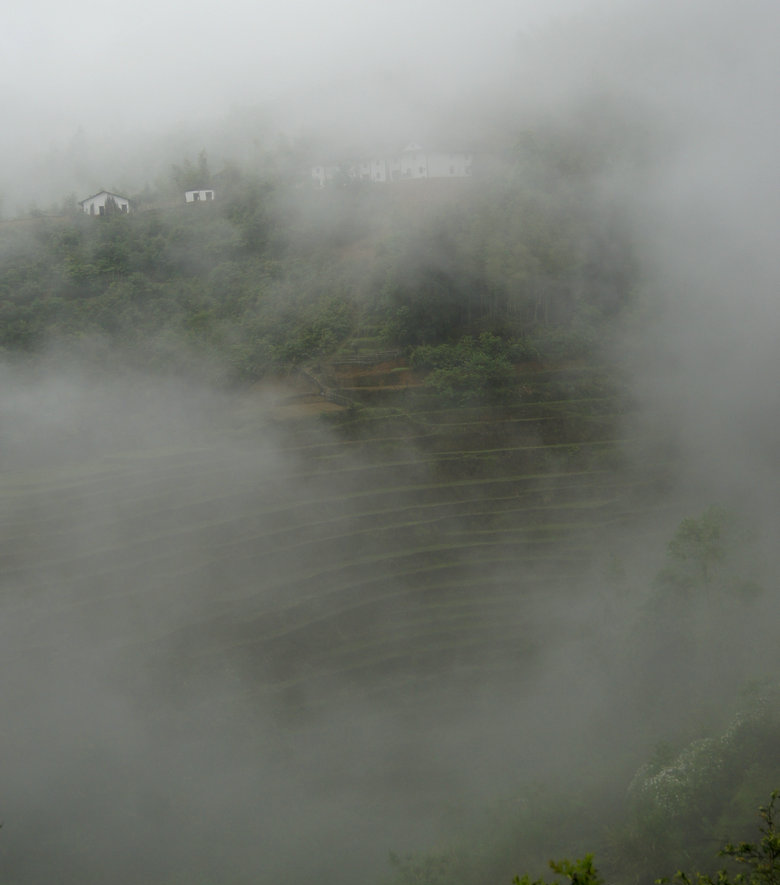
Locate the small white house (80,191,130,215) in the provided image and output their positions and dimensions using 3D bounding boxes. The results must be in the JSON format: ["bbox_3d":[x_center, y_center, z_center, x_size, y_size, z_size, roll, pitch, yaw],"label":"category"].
[{"bbox_3d":[-59.810,-50.390,308.000,10.000,5.000,8.500,-2,8,-7],"label":"small white house"}]

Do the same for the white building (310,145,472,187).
[{"bbox_3d":[0.240,-66.560,352.000,37.000,9.700,9.000,1,8,14],"label":"white building"}]

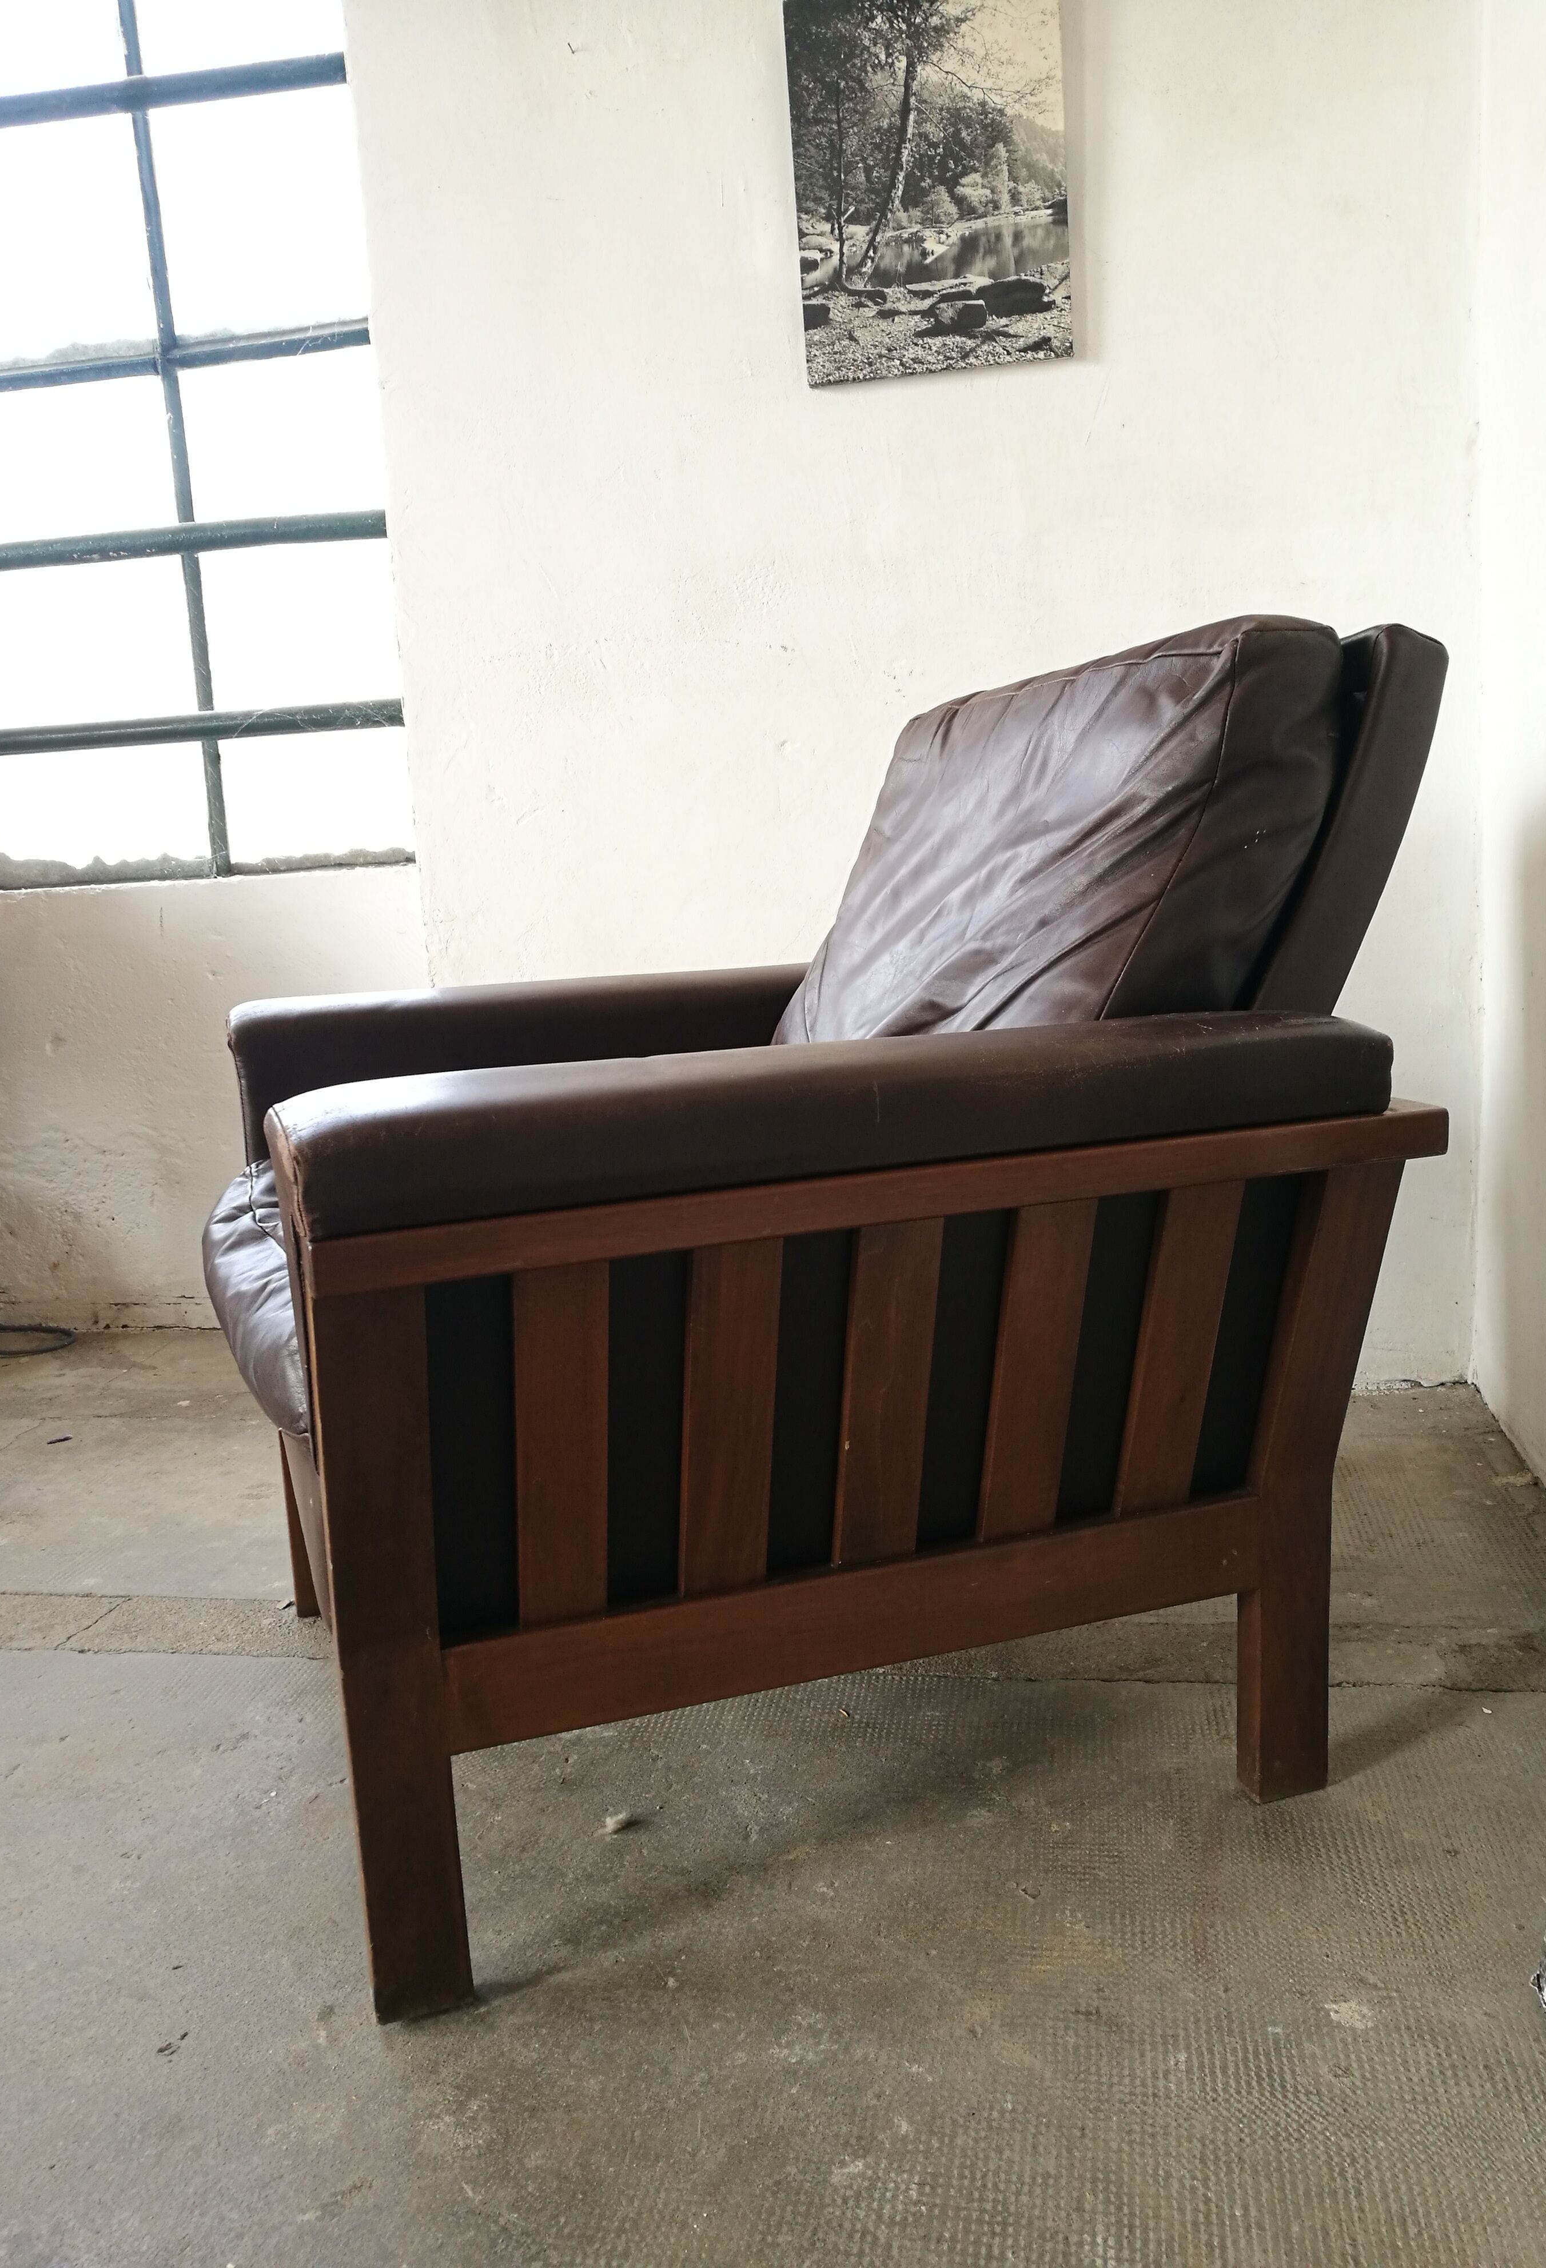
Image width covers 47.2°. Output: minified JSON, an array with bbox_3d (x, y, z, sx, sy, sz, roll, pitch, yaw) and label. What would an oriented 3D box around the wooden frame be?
[{"bbox_3d":[0.014,0.217,1.471,0.794,0.493,0.650,-6,10,-18],"label":"wooden frame"}]

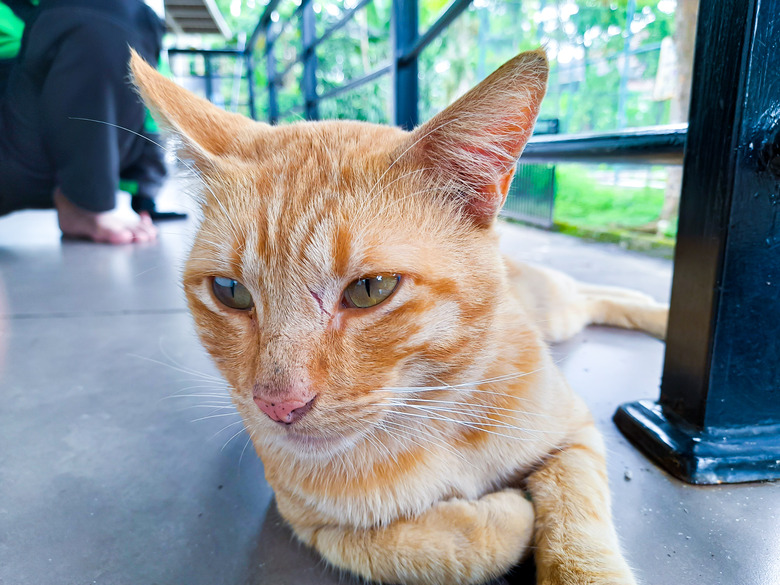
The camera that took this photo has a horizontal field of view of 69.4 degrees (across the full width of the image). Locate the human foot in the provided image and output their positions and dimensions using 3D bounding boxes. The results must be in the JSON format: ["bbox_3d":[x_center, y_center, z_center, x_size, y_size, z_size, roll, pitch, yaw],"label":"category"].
[{"bbox_3d":[-0.614,-0.165,1.220,0.240,0.095,0.090,6,16,31],"label":"human foot"}]

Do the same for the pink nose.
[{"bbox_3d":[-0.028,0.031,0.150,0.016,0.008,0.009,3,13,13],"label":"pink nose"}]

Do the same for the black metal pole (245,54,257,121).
[{"bbox_3d":[-1.024,-1.285,4.214,0.055,0.980,0.055,-3,13,-2],"label":"black metal pole"}]

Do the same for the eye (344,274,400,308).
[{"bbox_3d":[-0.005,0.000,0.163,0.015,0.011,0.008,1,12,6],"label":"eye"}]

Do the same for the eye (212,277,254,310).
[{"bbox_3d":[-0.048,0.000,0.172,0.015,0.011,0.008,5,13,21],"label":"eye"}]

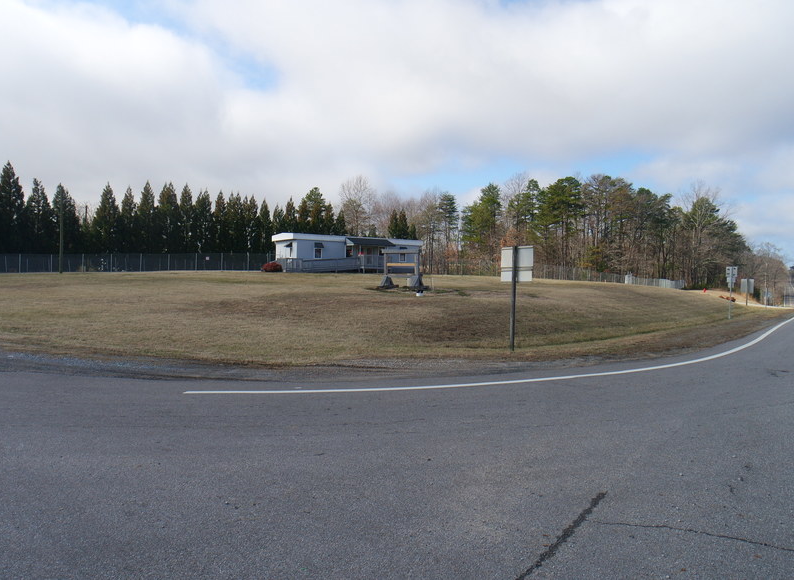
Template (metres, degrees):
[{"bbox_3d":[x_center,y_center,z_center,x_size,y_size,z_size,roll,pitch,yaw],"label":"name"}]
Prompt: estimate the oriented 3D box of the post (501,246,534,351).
[{"bbox_3d":[2.738,0.196,13.400,0.120,2.380,0.970,1,1,-34],"label":"post"}]

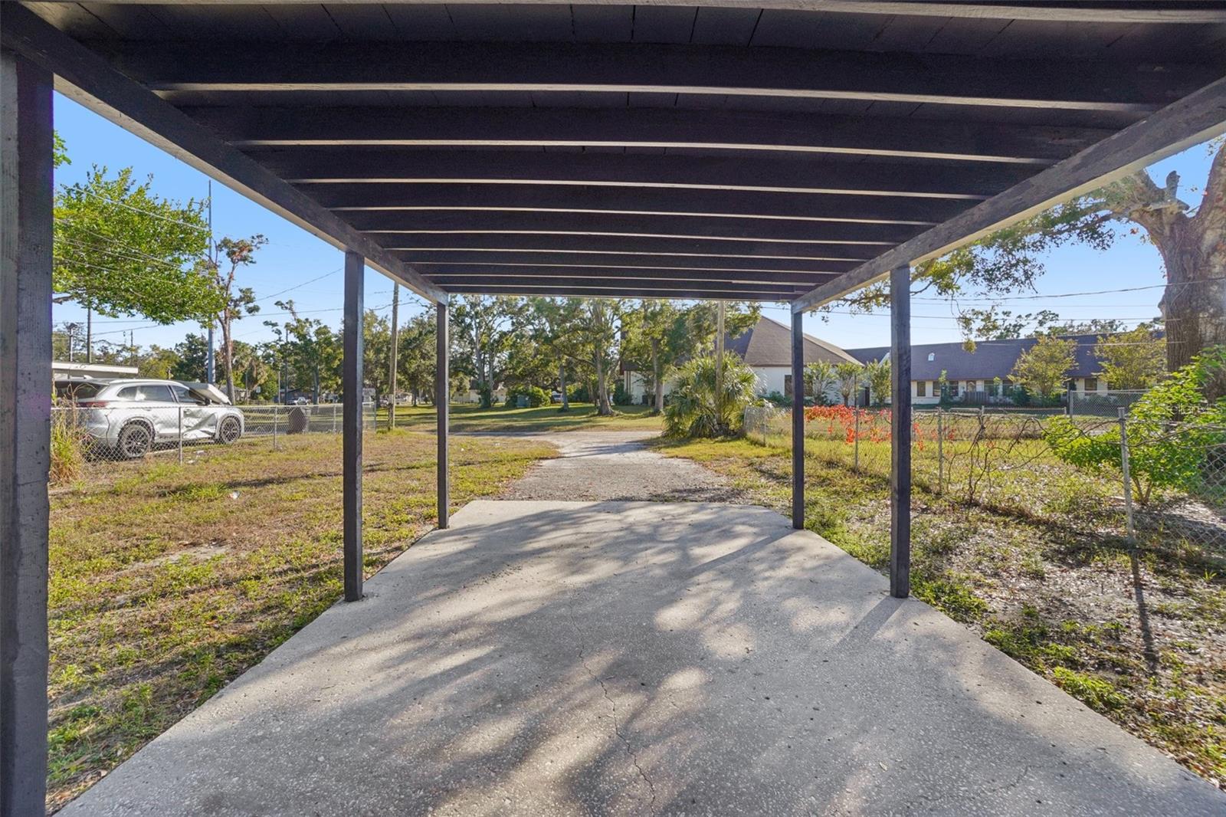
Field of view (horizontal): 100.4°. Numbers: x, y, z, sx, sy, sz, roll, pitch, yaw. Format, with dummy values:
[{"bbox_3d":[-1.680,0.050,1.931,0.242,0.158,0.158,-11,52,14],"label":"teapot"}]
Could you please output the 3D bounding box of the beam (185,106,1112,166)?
[{"bbox_3d":[0.152,-1.225,2.262,4.200,0.140,0.040,1,1,-1],"label":"beam"}]

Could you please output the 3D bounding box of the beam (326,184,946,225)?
[{"bbox_3d":[0.131,-1.265,3.102,4.000,0.145,0.041,1,1,-1],"label":"beam"}]

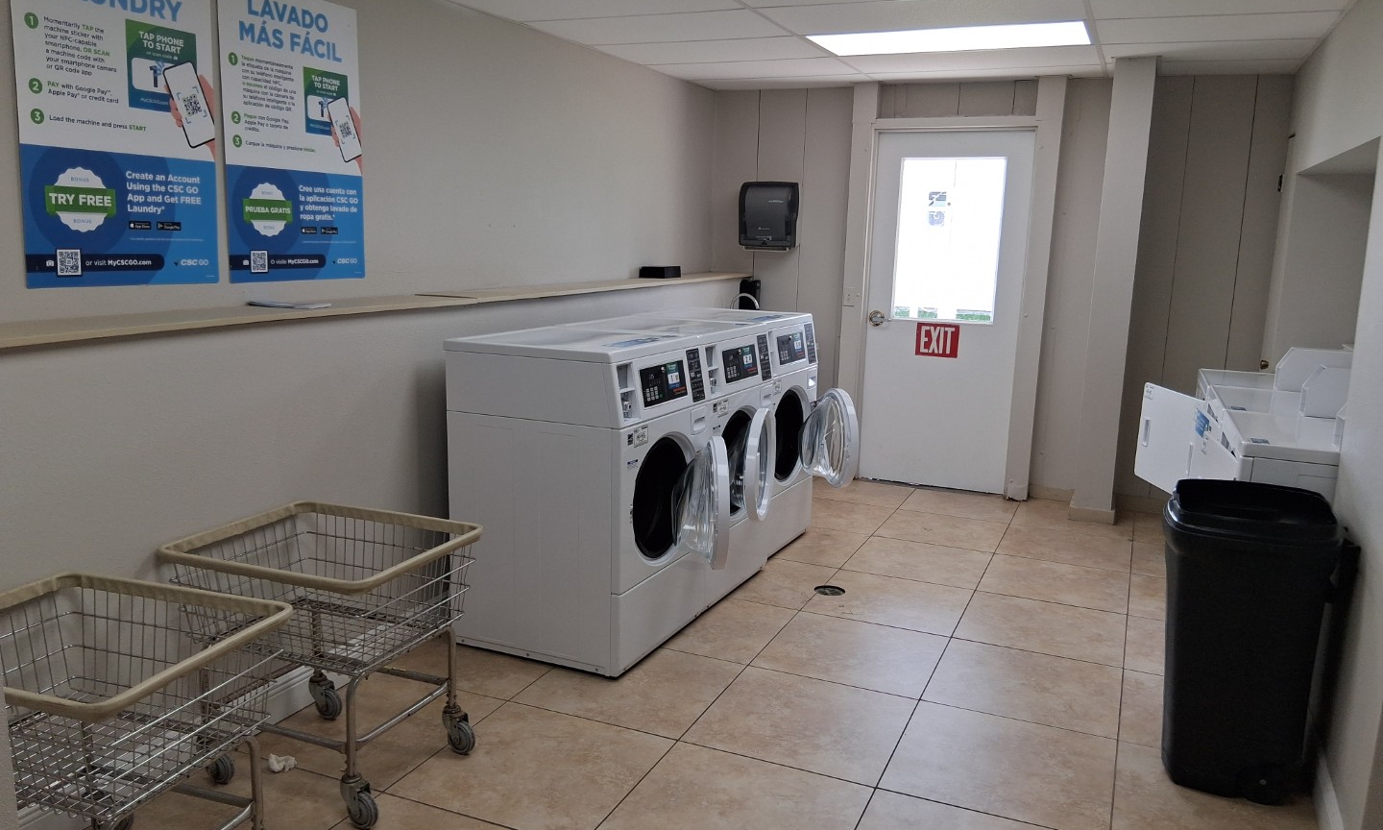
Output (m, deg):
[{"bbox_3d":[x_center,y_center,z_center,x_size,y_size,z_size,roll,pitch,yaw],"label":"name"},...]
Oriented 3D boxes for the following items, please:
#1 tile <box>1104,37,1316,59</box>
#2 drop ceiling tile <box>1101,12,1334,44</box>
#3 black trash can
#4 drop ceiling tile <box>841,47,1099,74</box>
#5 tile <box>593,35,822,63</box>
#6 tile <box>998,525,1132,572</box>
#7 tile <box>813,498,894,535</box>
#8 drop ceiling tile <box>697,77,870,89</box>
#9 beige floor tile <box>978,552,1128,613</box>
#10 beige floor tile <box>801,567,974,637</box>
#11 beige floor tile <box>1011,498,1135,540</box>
[{"bbox_3d":[2.356,-1.671,4.766,0.850,0.016,0.600,6,11,23],"label":"tile"},{"bbox_3d":[2.117,-1.580,4.244,0.870,0.016,0.600,6,11,23],"label":"drop ceiling tile"},{"bbox_3d":[1.572,0.629,2.988,0.450,0.820,0.460,6,11,23],"label":"black trash can"},{"bbox_3d":[1.384,-1.769,5.179,1.200,0.016,0.600,6,11,23],"label":"drop ceiling tile"},{"bbox_3d":[0.108,-1.796,5.120,1.057,0.016,0.605,6,11,23],"label":"tile"},{"bbox_3d":[1.889,0.661,5.237,0.603,0.010,0.603,6,11,23],"label":"tile"},{"bbox_3d":[0.764,0.542,5.640,0.594,0.010,0.594,6,11,23],"label":"tile"},{"bbox_3d":[0.565,-1.970,6.149,1.064,0.016,0.422,6,11,23],"label":"drop ceiling tile"},{"bbox_3d":[1.621,0.742,4.634,0.594,0.010,0.594,6,11,23],"label":"beige floor tile"},{"bbox_3d":[0.834,0.777,4.326,0.594,0.010,0.594,6,11,23],"label":"beige floor tile"},{"bbox_3d":[2.132,0.568,5.781,0.603,0.010,0.603,6,11,23],"label":"beige floor tile"}]

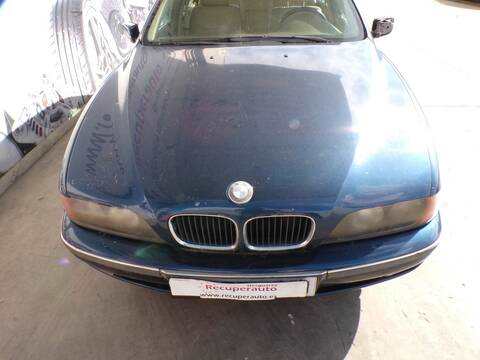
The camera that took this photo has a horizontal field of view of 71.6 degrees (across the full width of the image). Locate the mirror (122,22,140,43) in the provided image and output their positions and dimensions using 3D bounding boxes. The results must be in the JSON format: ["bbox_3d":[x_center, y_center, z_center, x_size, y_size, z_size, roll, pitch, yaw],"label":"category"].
[{"bbox_3d":[-0.813,-1.092,2.471,0.170,0.135,0.110,0,35,4],"label":"mirror"}]

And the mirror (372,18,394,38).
[{"bbox_3d":[0.997,-1.060,2.326,0.170,0.135,0.110,0,35,4],"label":"mirror"}]

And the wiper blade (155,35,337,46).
[{"bbox_3d":[0.033,-0.907,2.173,1.160,0.050,0.080,0,35,4],"label":"wiper blade"}]

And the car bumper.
[{"bbox_3d":[0.022,0.310,1.460,1.740,0.400,0.470,0,35,4],"label":"car bumper"}]

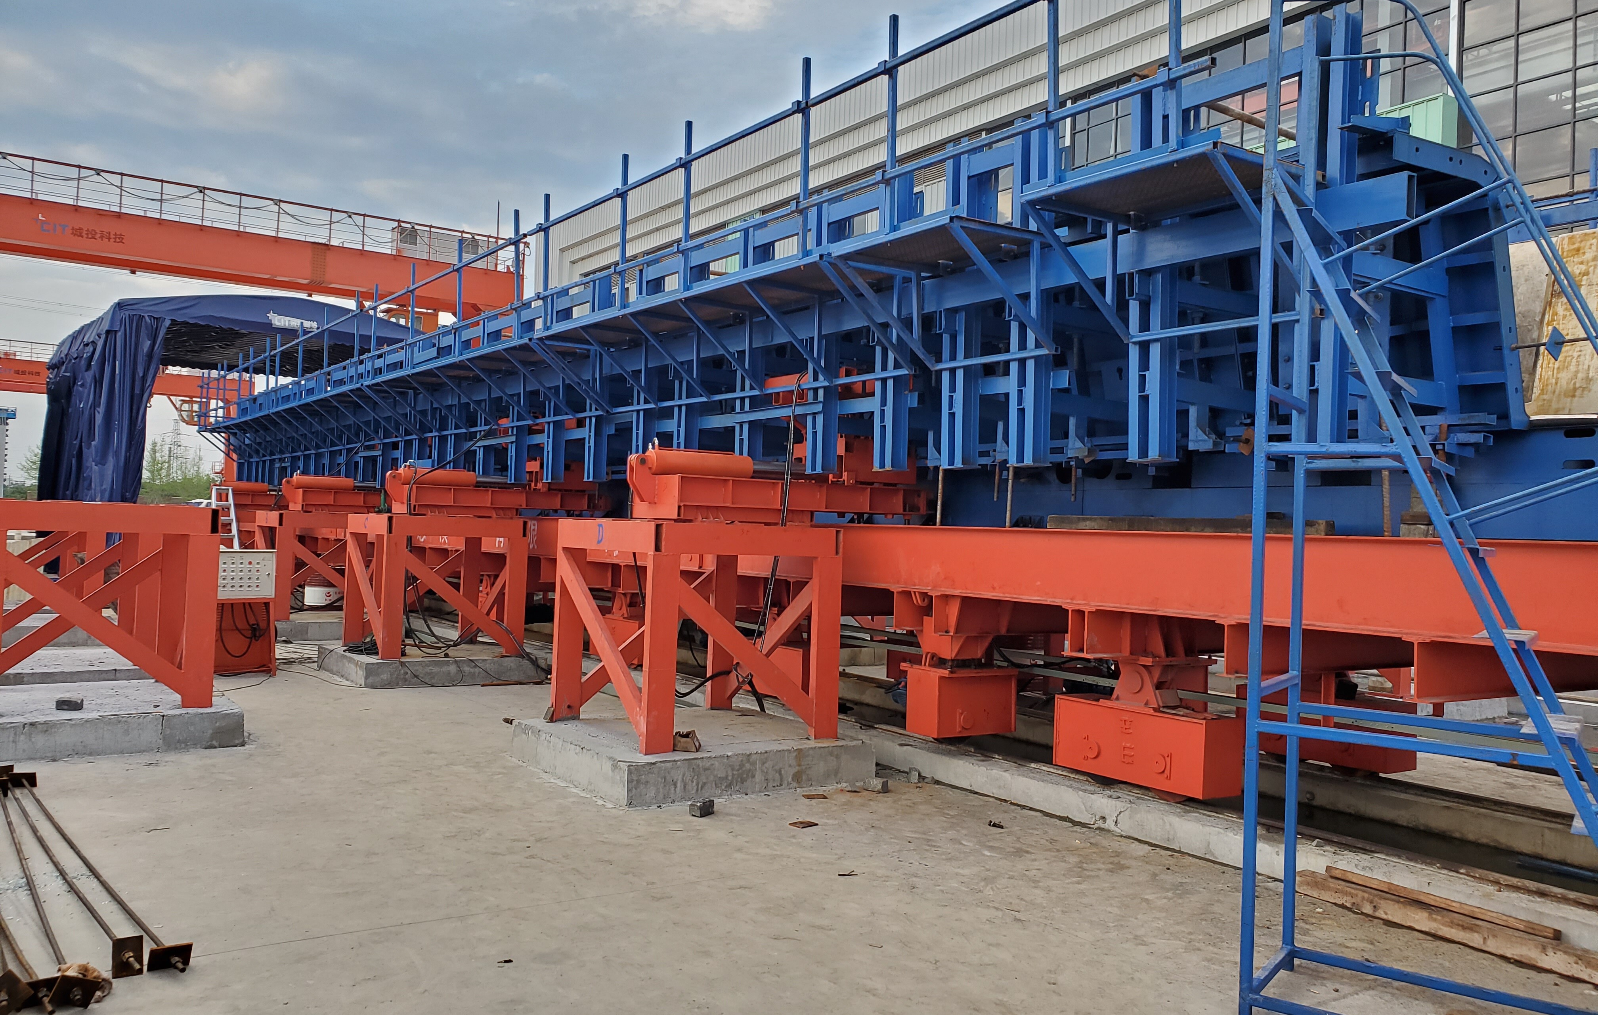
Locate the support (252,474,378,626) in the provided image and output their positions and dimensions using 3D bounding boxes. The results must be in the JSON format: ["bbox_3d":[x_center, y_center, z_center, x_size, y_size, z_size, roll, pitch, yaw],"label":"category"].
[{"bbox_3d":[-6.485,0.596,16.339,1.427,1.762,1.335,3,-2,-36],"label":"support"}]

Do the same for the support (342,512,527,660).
[{"bbox_3d":[-3.806,0.801,12.550,1.427,1.380,1.335,3,-2,-36],"label":"support"}]

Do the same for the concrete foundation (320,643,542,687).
[{"bbox_3d":[-3.810,1.603,12.419,1.803,0.230,1.695,3,-2,-36],"label":"concrete foundation"}]

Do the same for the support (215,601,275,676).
[{"bbox_3d":[-5.451,1.273,11.693,0.598,0.744,0.324,3,-2,-43],"label":"support"}]

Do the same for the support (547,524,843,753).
[{"bbox_3d":[-0.693,0.811,8.129,1.427,1.380,1.335,3,-2,-36],"label":"support"}]

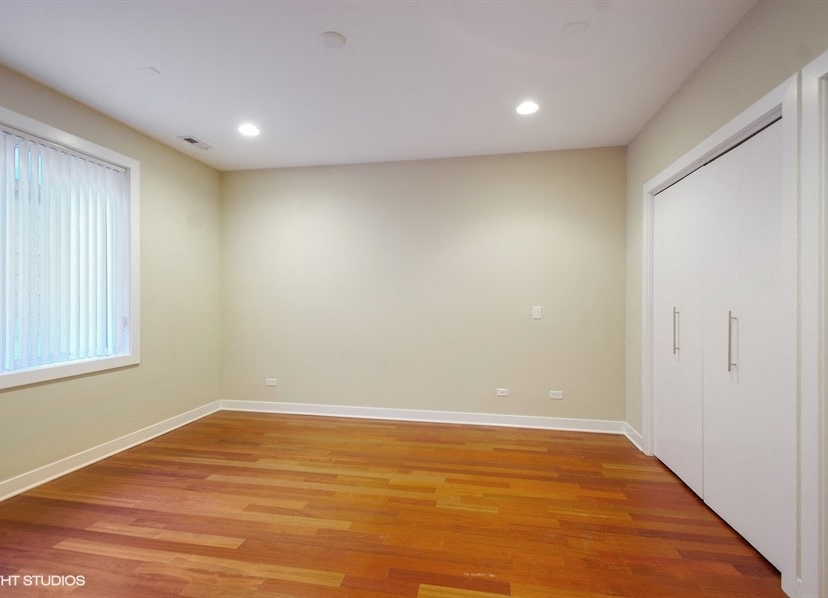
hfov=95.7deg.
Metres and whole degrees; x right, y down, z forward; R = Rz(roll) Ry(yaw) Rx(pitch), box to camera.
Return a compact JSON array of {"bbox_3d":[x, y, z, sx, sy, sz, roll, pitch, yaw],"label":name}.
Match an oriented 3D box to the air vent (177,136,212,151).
[{"bbox_3d":[-2.009,-1.430,3.441,0.145,0.020,0.280,0,0,10],"label":"air vent"}]

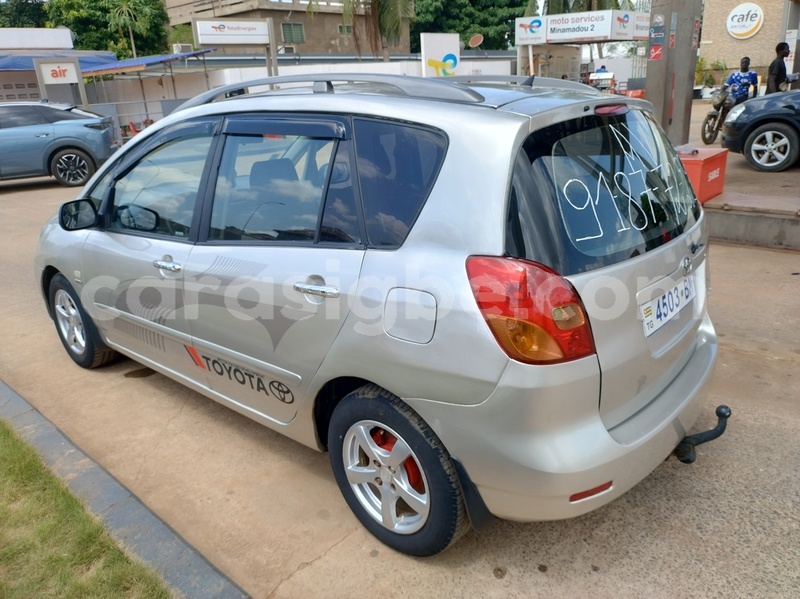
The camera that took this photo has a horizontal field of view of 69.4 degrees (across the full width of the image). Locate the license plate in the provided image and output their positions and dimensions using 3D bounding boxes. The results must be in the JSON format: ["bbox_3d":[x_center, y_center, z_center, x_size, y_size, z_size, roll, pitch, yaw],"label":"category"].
[{"bbox_3d":[0.940,0.001,2.011,0.020,0.110,0.520,-6,11,43],"label":"license plate"}]

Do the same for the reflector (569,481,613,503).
[{"bbox_3d":[0.583,0.580,1.737,0.170,0.028,0.025,-12,22,-27],"label":"reflector"}]

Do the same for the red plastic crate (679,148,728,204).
[{"bbox_3d":[3.151,-1.366,6.385,0.600,0.450,0.750,15,26,39],"label":"red plastic crate"}]

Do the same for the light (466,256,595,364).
[{"bbox_3d":[0.369,0.029,1.570,0.290,0.300,0.270,13,24,38],"label":"light"}]

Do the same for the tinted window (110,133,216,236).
[{"bbox_3d":[-1.108,-0.519,2.601,0.840,0.460,0.060,14,11,38],"label":"tinted window"}]

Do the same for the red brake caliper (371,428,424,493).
[{"bbox_3d":[-0.002,0.550,2.062,0.200,0.170,0.080,14,25,38],"label":"red brake caliper"}]

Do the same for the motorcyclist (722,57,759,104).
[{"bbox_3d":[6.468,-3.881,11.128,0.620,1.380,0.700,14,25,37],"label":"motorcyclist"}]

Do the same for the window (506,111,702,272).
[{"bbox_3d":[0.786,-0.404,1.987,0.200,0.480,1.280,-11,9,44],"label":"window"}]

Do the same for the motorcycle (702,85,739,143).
[{"bbox_3d":[6.160,-3.491,10.925,1.950,1.050,0.720,-17,25,-36],"label":"motorcycle"}]

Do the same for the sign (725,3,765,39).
[{"bbox_3d":[11.967,-9.629,20.000,1.130,1.130,0.100,9,22,27],"label":"sign"}]

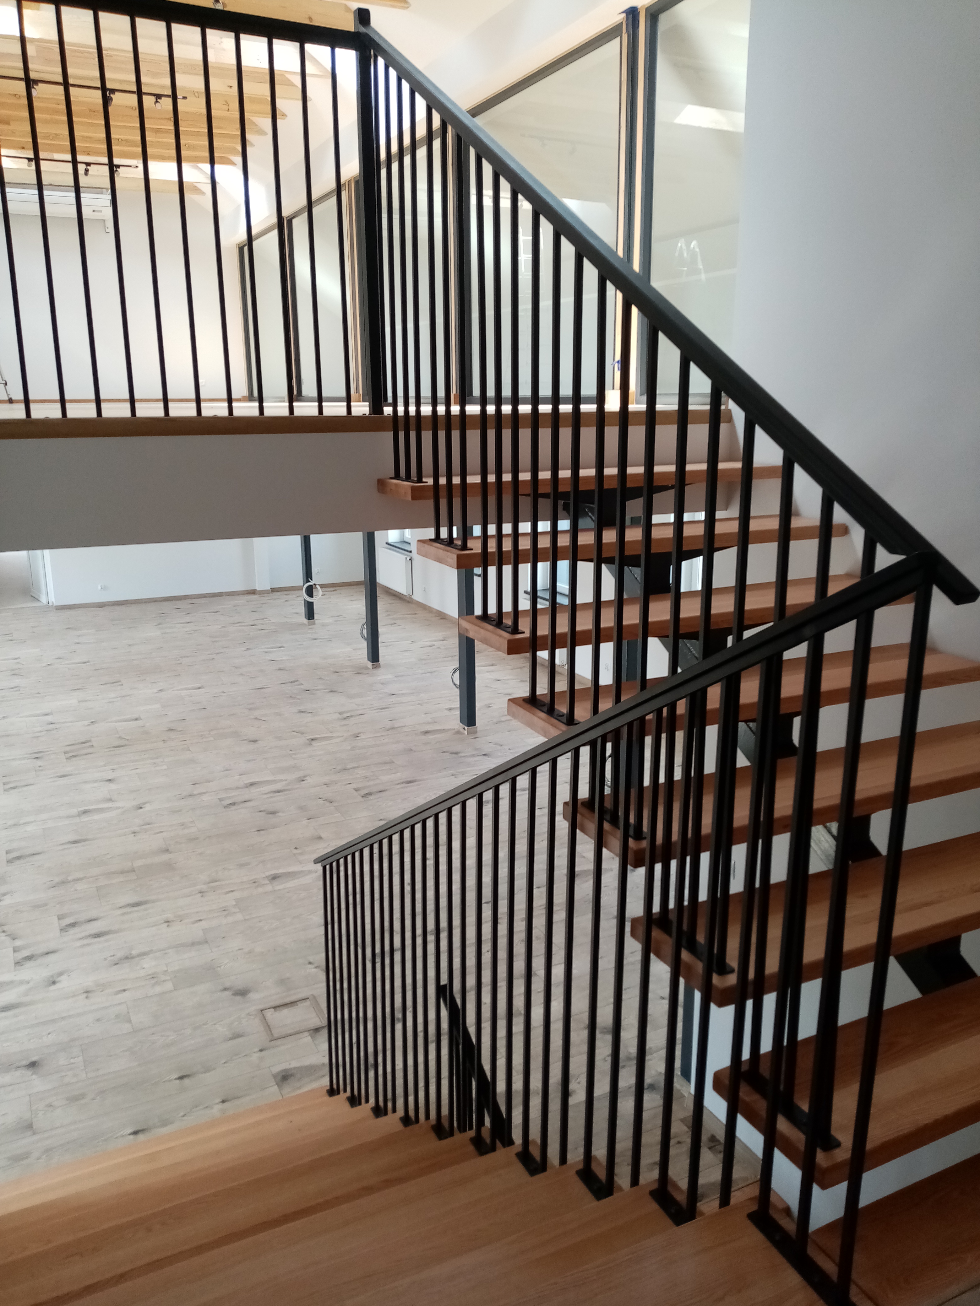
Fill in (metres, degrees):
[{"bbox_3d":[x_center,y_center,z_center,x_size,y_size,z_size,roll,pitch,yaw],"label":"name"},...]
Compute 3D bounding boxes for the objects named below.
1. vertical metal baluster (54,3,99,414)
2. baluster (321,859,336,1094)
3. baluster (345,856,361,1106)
[{"bbox_3d":[-1.123,-1.183,2.685,0.013,1.040,0.013,-8,16,-27],"label":"vertical metal baluster"},{"bbox_3d":[-0.703,1.425,4.258,0.013,1.080,0.013,-8,16,-27],"label":"baluster"},{"bbox_3d":[-0.569,1.328,3.971,0.013,1.094,0.013,-8,16,-27],"label":"baluster"}]

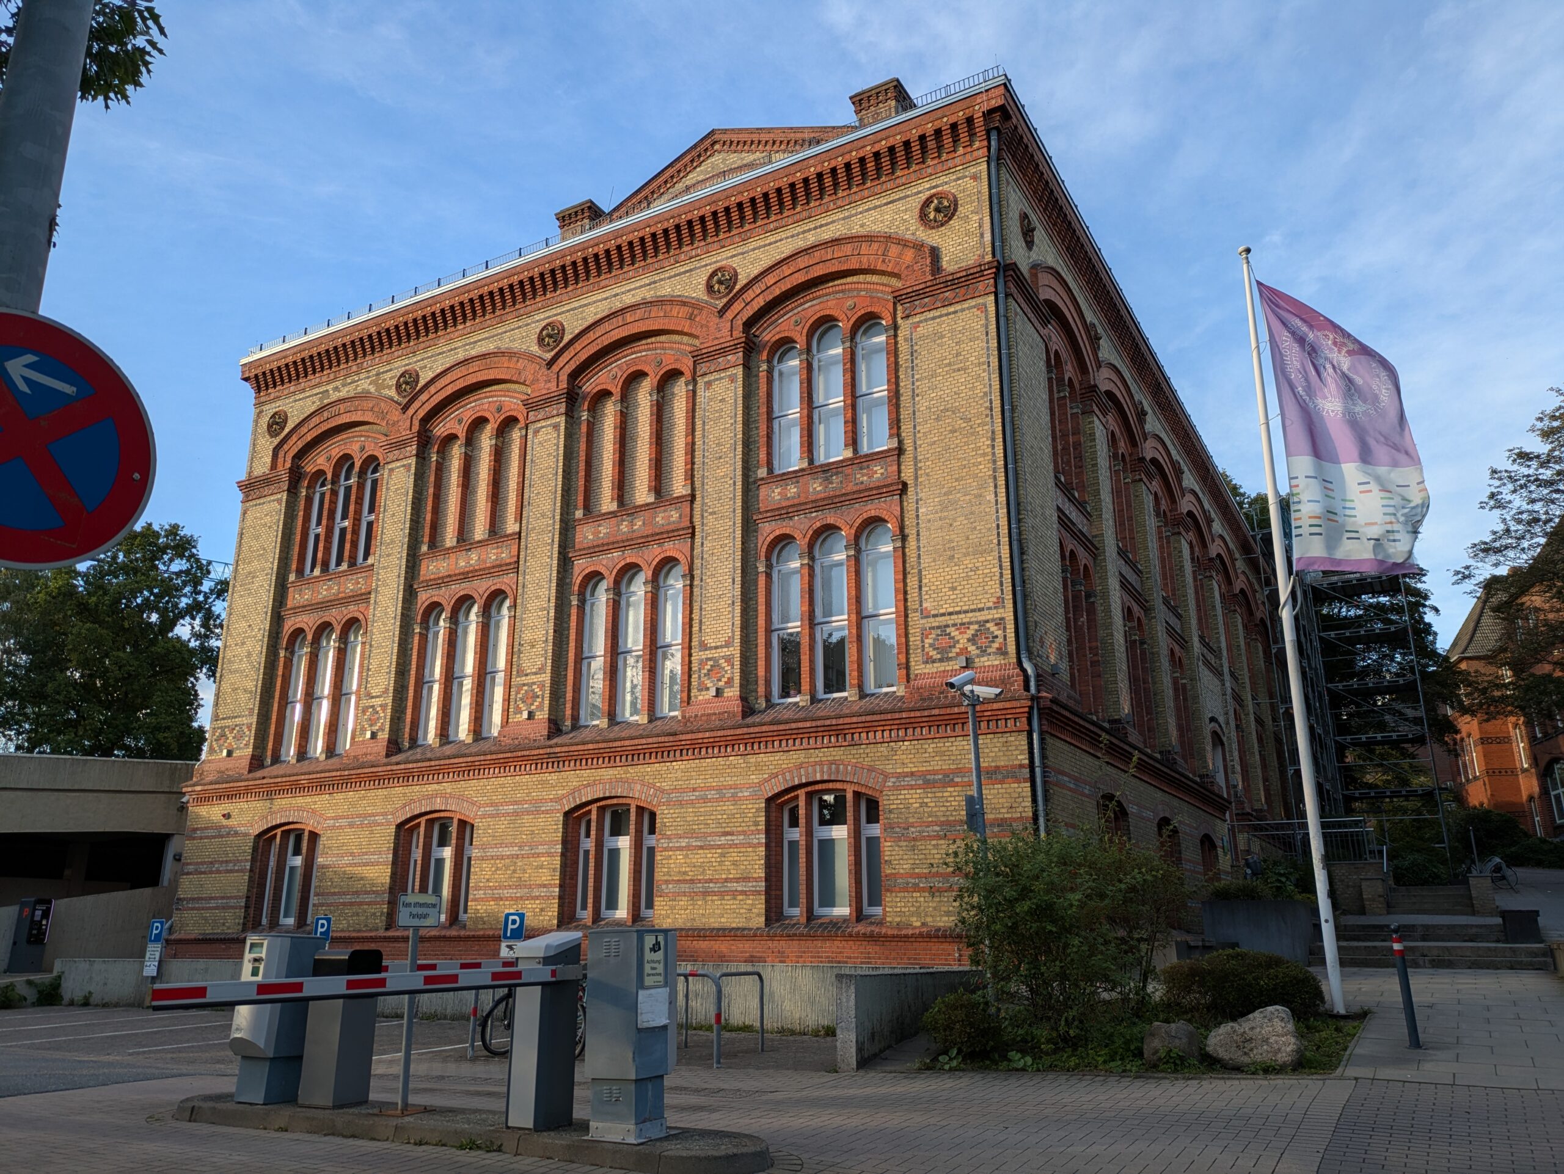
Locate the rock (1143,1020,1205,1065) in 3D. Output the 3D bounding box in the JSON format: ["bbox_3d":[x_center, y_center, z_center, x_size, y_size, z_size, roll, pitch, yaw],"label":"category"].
[{"bbox_3d":[3.069,3.596,8.869,0.470,0.380,0.400,-5,-18,17],"label":"rock"}]

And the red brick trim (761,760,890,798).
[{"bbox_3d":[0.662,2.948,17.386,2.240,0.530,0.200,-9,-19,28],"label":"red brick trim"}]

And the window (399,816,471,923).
[{"bbox_3d":[-7.140,5.943,23.763,2.270,2.270,0.320,-10,-19,28],"label":"window"}]

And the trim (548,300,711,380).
[{"bbox_3d":[-3.307,-5.533,25.350,4.660,1.250,0.450,-10,-19,28],"label":"trim"}]

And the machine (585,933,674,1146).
[{"bbox_3d":[-0.906,2.734,6.978,0.390,1.180,0.490,-10,-19,28],"label":"machine"}]

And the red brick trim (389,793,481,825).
[{"bbox_3d":[-7.473,4.800,24.451,2.740,0.630,0.180,-10,-20,28],"label":"red brick trim"}]

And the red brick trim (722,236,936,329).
[{"bbox_3d":[0.805,-6.179,22.919,4.850,1.400,0.420,-10,-20,28],"label":"red brick trim"}]

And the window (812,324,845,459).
[{"bbox_3d":[1.013,-4.056,23.287,0.820,3.140,0.250,-10,-19,28],"label":"window"}]

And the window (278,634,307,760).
[{"bbox_3d":[-12.474,2.775,29.114,0.820,3.330,0.250,-10,-19,28],"label":"window"}]

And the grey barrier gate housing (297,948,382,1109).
[{"bbox_3d":[-3.545,3.535,9.107,0.353,1.170,0.384,-7,-18,23],"label":"grey barrier gate housing"}]

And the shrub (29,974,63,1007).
[{"bbox_3d":[-14.270,7.821,21.920,0.680,0.660,0.500,10,-20,-30],"label":"shrub"}]

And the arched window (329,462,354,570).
[{"bbox_3d":[-9.849,-1.669,25.458,0.640,2.620,0.200,-9,-19,28],"label":"arched window"}]

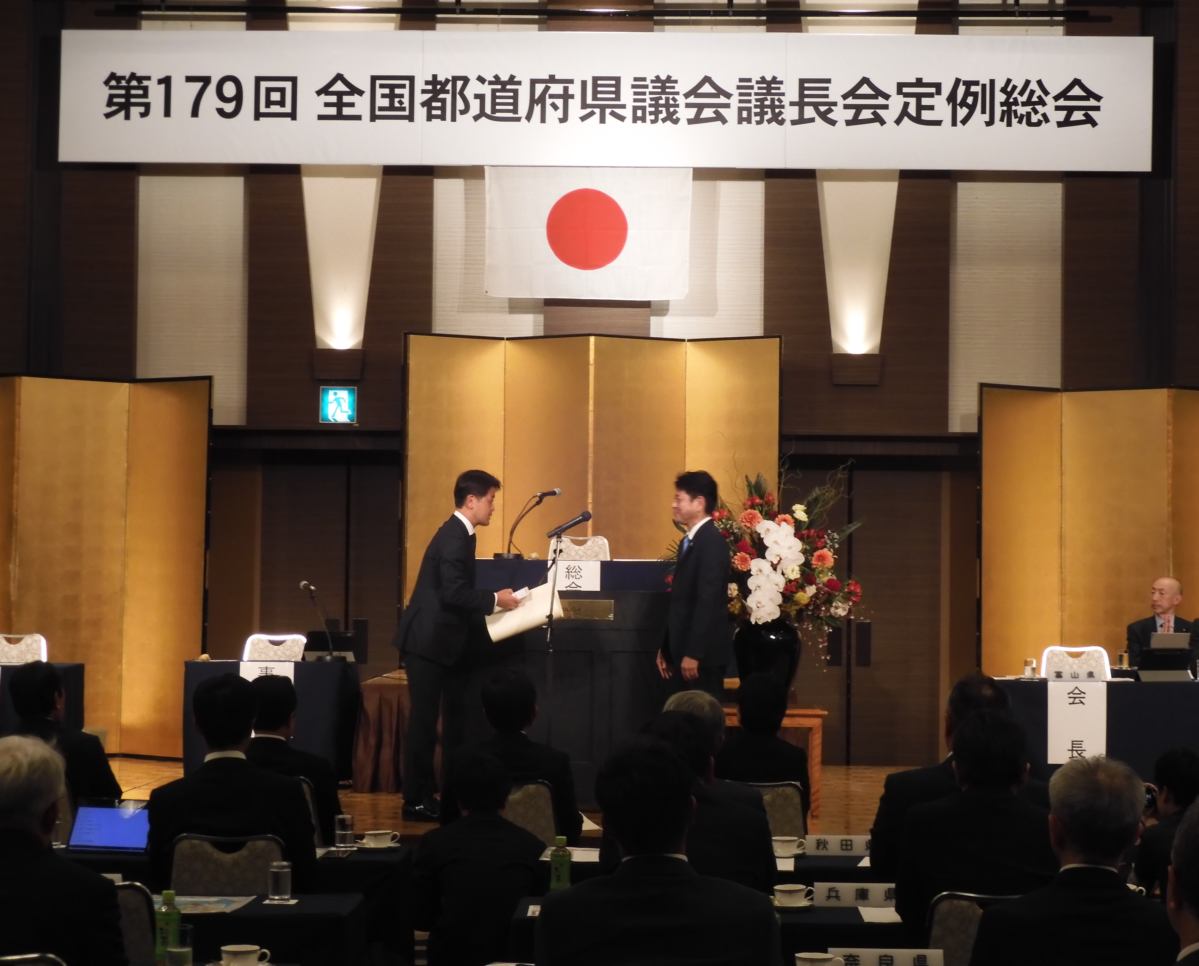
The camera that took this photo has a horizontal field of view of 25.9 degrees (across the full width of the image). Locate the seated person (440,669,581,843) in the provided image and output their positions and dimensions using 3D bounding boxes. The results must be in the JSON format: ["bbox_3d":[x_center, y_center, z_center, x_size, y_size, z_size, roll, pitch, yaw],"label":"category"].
[{"bbox_3d":[-0.347,1.348,10.050,0.500,1.280,0.800,1,-1,0],"label":"seated person"}]

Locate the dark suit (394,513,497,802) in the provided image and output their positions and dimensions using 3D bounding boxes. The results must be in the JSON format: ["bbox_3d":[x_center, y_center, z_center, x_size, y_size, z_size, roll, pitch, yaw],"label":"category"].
[{"bbox_3d":[-0.753,0.851,12.700,0.520,1.400,0.480,1,-2,0],"label":"dark suit"}]

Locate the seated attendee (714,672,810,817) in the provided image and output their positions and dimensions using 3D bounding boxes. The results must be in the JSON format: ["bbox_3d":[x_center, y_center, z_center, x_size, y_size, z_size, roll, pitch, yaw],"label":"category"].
[{"bbox_3d":[0.637,1.352,10.150,0.430,1.235,0.700,1,-2,0],"label":"seated attendee"}]

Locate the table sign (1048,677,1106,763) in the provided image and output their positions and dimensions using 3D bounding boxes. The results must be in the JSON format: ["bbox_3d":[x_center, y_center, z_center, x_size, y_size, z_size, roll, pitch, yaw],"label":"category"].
[{"bbox_3d":[2.420,1.213,13.200,0.298,0.420,0.010,1,-1,0],"label":"table sign"}]

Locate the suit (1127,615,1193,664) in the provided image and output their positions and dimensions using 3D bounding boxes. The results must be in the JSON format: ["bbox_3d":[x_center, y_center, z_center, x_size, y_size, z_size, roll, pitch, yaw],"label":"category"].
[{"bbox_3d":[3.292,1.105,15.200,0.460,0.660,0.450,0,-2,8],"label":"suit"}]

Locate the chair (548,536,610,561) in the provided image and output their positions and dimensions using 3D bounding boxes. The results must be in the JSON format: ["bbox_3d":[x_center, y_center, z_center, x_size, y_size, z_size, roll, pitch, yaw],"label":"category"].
[{"bbox_3d":[-0.114,0.725,14.900,0.450,0.860,0.550,1,-2,0],"label":"chair"}]

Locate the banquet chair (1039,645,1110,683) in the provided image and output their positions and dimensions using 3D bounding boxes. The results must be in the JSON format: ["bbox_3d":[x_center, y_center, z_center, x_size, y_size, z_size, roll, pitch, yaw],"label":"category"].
[{"bbox_3d":[2.573,1.290,13.830,0.440,0.860,0.550,1,-1,0],"label":"banquet chair"}]

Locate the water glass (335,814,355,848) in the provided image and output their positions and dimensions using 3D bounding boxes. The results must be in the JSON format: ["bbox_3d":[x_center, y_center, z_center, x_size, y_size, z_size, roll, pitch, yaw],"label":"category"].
[{"bbox_3d":[-0.843,1.154,8.620,0.063,0.104,0.063,1,-2,0],"label":"water glass"}]

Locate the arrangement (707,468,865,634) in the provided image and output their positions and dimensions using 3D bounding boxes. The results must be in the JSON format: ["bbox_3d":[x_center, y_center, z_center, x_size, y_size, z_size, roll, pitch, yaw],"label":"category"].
[{"bbox_3d":[0.890,0.343,13.350,0.950,0.880,0.680,1,-1,0],"label":"arrangement"}]

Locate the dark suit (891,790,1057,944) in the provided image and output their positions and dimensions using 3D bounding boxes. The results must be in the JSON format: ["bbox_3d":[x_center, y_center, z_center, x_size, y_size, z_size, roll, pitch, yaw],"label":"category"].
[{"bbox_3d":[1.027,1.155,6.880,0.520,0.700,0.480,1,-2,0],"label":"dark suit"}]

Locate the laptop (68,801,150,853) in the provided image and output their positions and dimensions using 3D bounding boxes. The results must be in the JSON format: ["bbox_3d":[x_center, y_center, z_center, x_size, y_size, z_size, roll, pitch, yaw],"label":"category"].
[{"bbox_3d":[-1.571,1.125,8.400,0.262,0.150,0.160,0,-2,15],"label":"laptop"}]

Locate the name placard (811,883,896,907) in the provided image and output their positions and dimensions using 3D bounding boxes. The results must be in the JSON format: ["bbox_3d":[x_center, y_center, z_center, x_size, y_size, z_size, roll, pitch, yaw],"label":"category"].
[{"bbox_3d":[0.734,1.150,7.270,0.267,0.068,0.050,1,-2,0],"label":"name placard"}]

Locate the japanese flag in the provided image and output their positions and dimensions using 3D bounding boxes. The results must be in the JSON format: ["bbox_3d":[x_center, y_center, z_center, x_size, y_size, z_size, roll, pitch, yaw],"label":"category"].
[{"bbox_3d":[-0.073,-1.653,17.150,1.360,0.900,0.030,1,-1,0],"label":"japanese flag"}]

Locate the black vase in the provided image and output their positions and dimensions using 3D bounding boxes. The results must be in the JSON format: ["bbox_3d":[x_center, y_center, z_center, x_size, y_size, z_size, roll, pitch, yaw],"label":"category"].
[{"bbox_3d":[0.859,0.909,13.400,0.347,0.480,0.347,1,-2,0],"label":"black vase"}]

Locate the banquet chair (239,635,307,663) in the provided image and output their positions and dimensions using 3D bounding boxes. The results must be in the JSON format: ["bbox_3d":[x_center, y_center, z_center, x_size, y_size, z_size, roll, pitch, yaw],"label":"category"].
[{"bbox_3d":[-1.839,1.270,14.680,0.440,0.860,0.550,1,-1,0],"label":"banquet chair"}]

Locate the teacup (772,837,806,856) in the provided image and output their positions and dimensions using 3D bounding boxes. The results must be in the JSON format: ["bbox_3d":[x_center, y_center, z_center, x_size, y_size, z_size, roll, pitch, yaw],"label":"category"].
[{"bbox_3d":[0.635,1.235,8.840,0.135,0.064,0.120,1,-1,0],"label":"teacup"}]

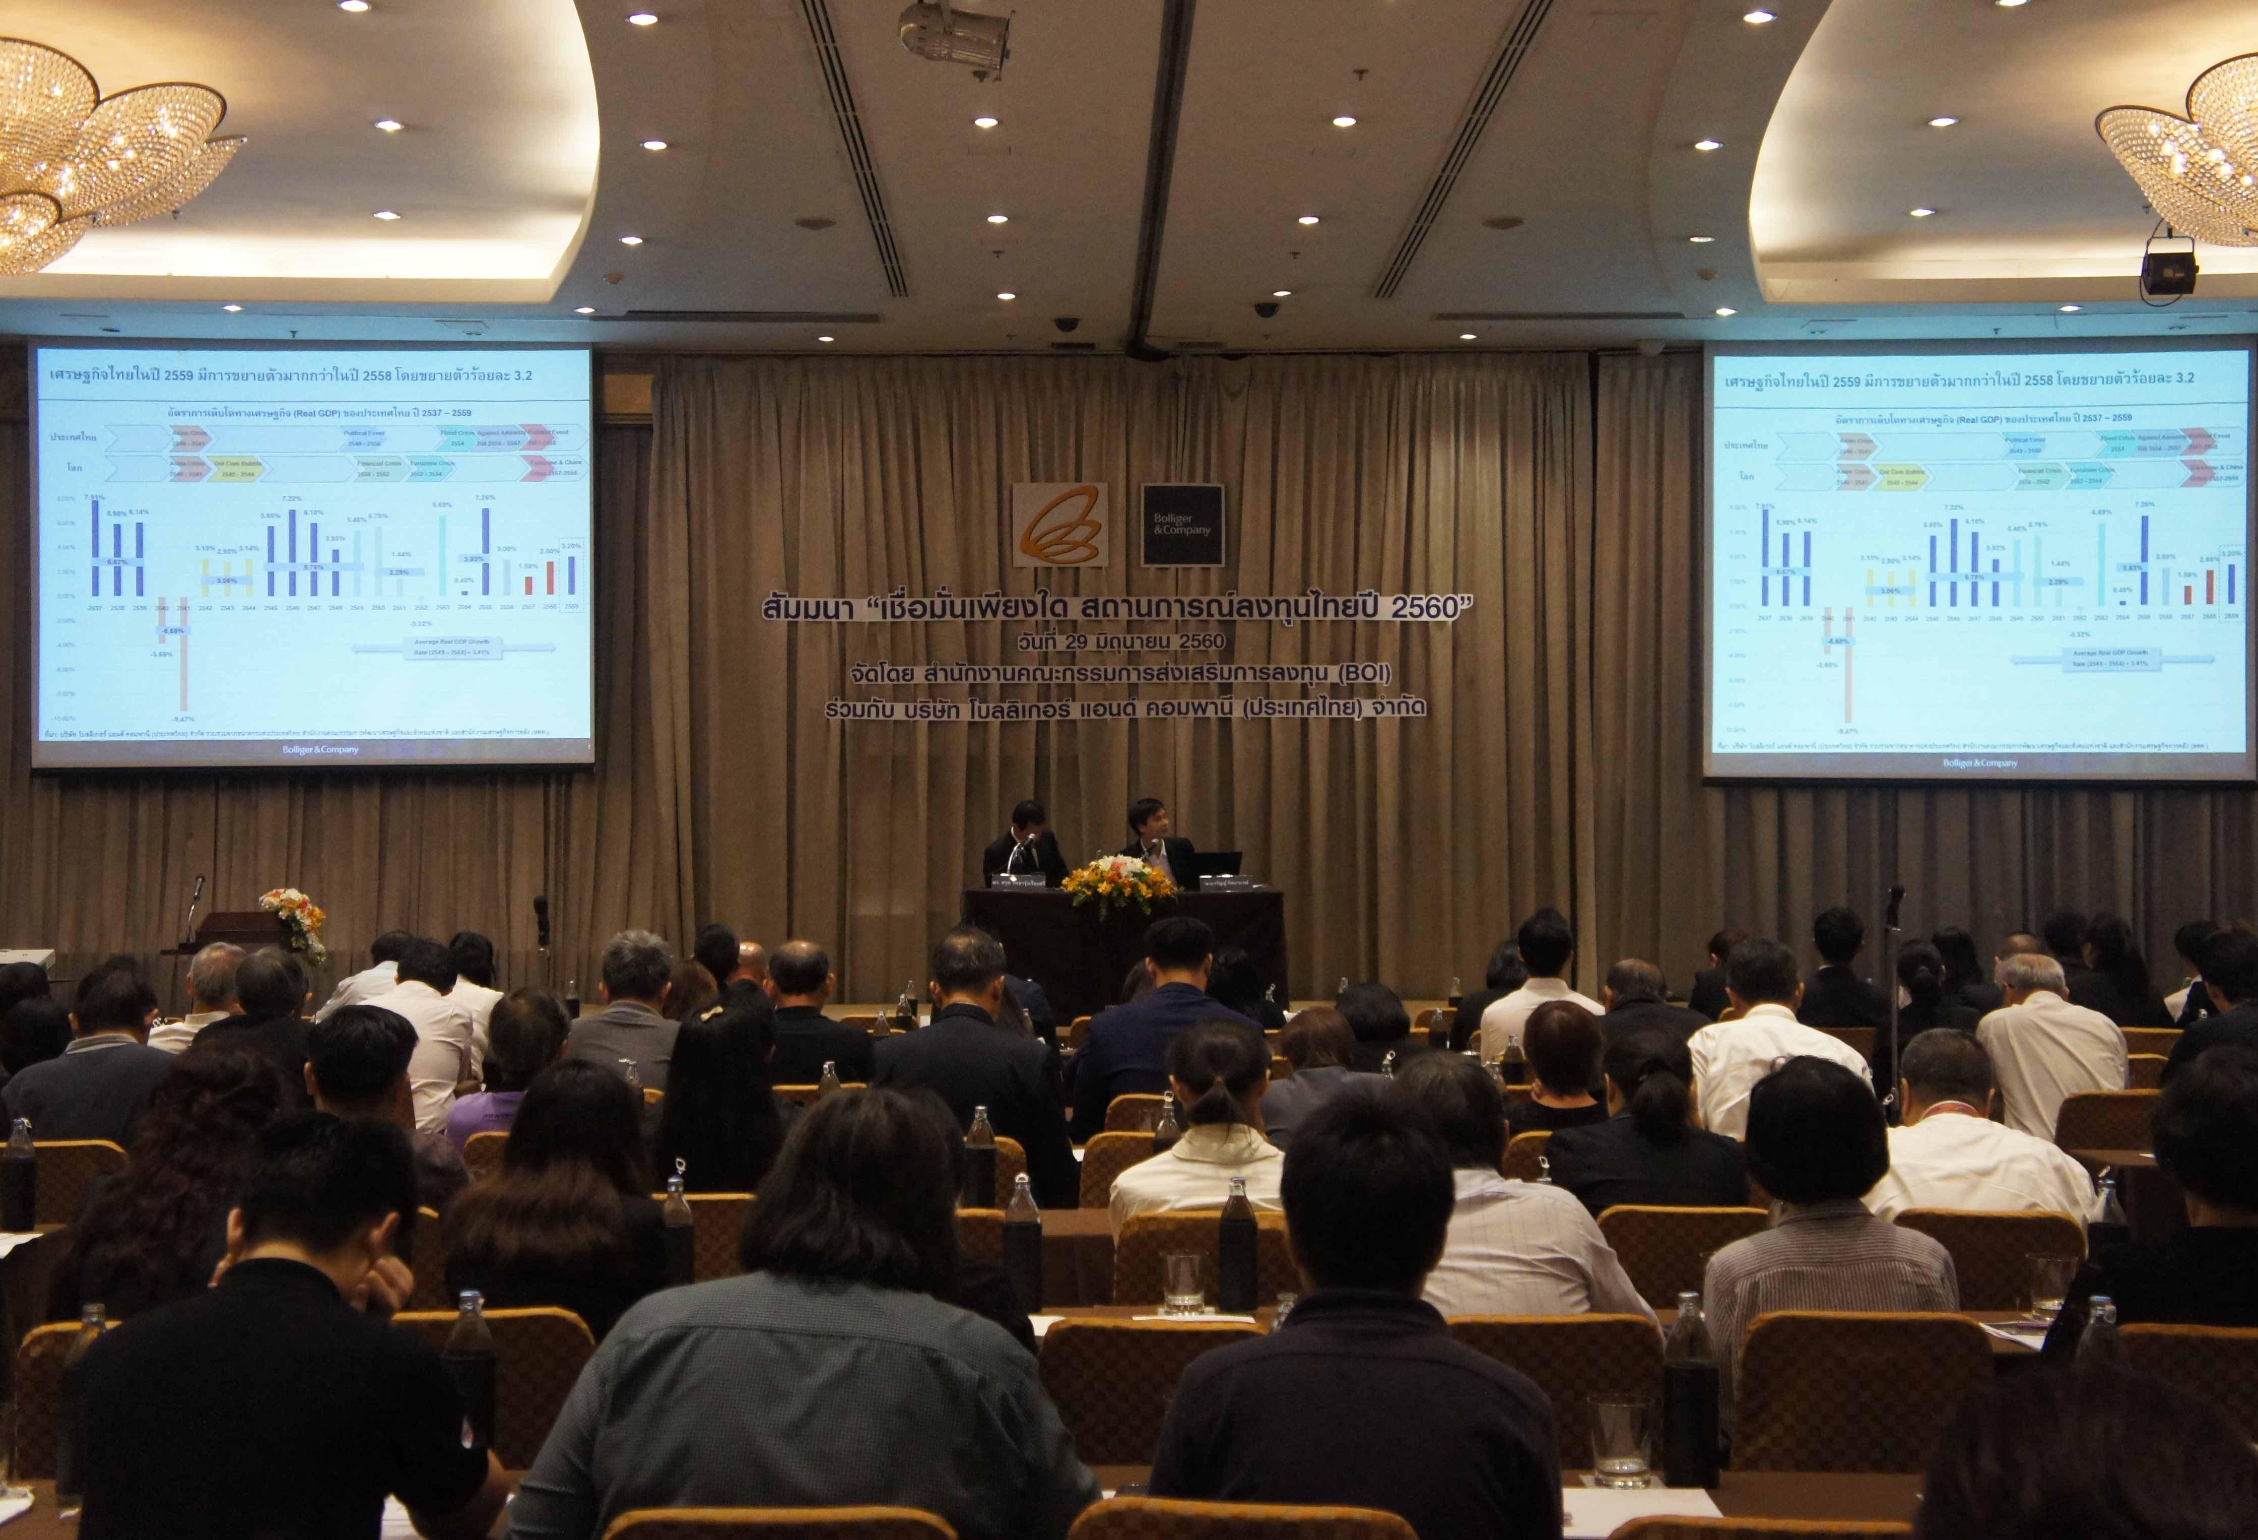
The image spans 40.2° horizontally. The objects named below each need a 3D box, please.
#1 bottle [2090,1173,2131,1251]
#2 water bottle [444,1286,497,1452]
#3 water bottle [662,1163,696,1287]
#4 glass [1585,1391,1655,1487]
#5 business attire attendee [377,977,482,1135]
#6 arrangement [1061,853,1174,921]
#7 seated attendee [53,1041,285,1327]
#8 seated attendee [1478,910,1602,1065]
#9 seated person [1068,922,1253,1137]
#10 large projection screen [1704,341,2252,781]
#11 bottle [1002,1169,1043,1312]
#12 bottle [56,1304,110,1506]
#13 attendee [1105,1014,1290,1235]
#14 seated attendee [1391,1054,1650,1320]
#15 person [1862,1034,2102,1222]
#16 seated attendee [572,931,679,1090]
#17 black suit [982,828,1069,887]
[{"bbox_3d":[1.622,0.801,5.100,0.066,0.238,0.066,0,-2,-1],"label":"bottle"},{"bbox_3d":[-0.837,0.783,3.922,0.069,0.240,0.069,0,-1,0],"label":"water bottle"},{"bbox_3d":[-0.848,0.888,5.780,0.072,0.256,0.072,0,-1,-1],"label":"water bottle"},{"bbox_3d":[0.604,0.825,3.780,0.080,0.102,0.080,0,-2,-1],"label":"glass"},{"bbox_3d":[-2.064,1.129,9.265,0.470,1.270,0.750,0,-1,2],"label":"business attire attendee"},{"bbox_3d":[-0.056,0.663,17.300,0.650,0.380,0.380,0,-2,0],"label":"arrangement"},{"bbox_3d":[-1.581,1.069,5.150,0.500,1.240,0.750,0,-1,3],"label":"seated attendee"},{"bbox_3d":[1.393,1.132,10.400,0.500,1.310,0.780,0,-1,-1],"label":"seated attendee"},{"bbox_3d":[0.141,1.109,9.100,0.550,1.310,0.780,0,-1,-1],"label":"seated person"},{"bbox_3d":[4.833,-1.190,17.500,3.130,2.490,0.060,0,-1,2],"label":"large projection screen"},{"bbox_3d":[-0.199,0.883,5.740,0.072,0.255,0.072,0,-1,-1],"label":"bottle"},{"bbox_3d":[-1.248,0.750,3.690,0.067,0.236,0.067,0,-2,-1],"label":"bottle"},{"bbox_3d":[0.190,1.105,6.400,0.470,1.210,0.750,0,-1,-1],"label":"attendee"},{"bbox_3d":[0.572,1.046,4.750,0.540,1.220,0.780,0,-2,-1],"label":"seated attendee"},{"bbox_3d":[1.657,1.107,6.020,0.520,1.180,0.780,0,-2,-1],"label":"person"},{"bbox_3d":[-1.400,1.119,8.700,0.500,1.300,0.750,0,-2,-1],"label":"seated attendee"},{"bbox_3d":[-0.600,0.796,17.800,0.520,1.220,0.700,0,-2,-2],"label":"black suit"}]

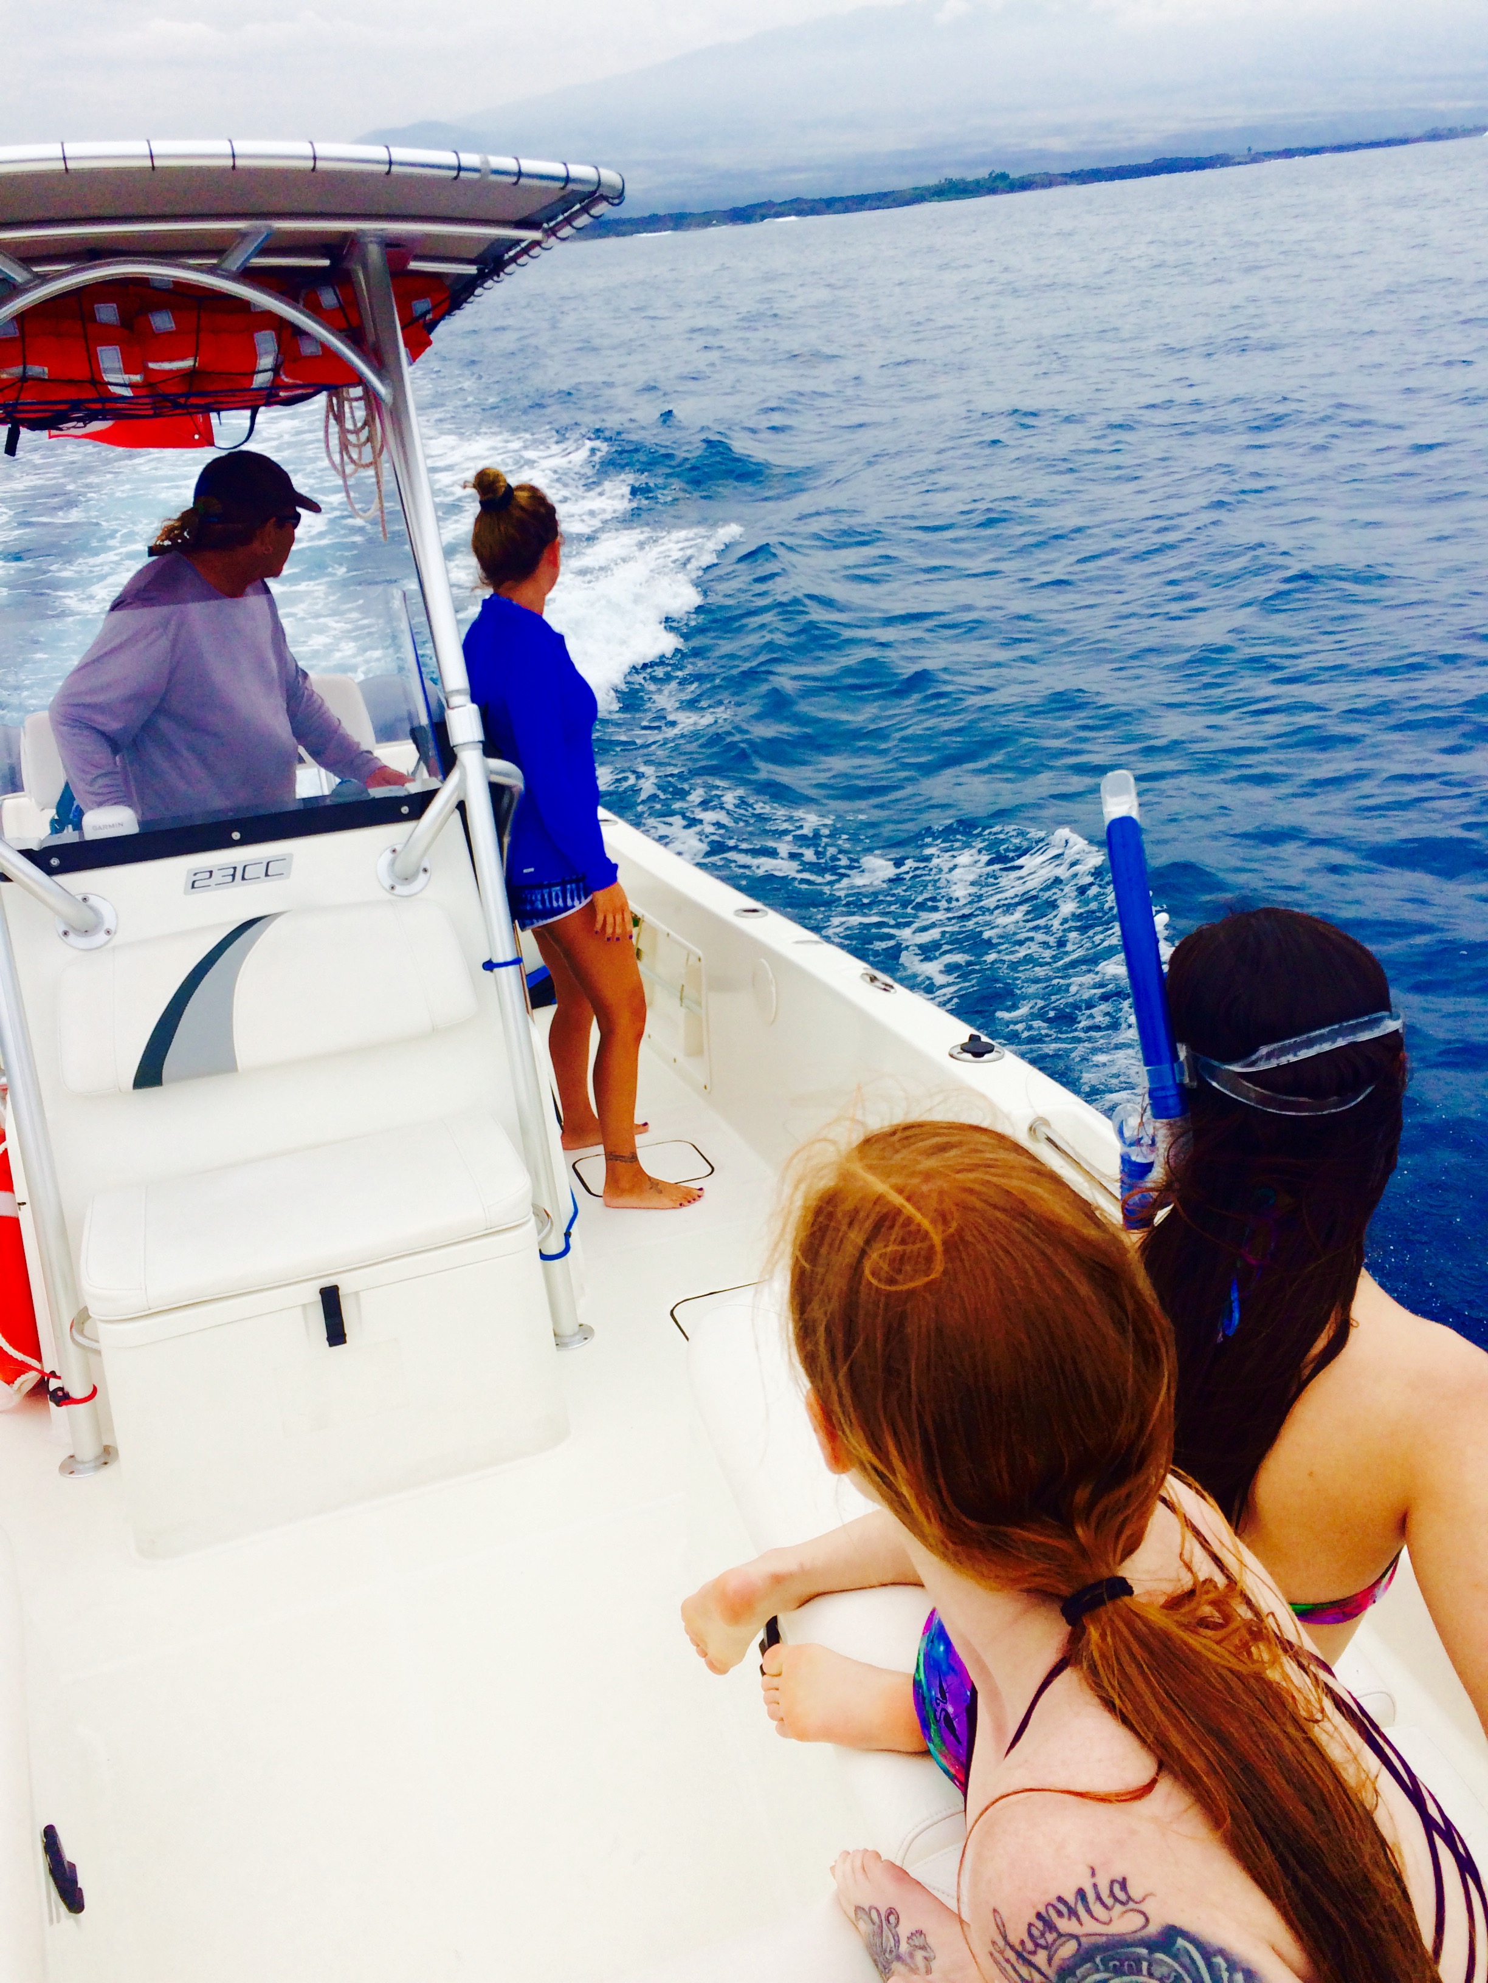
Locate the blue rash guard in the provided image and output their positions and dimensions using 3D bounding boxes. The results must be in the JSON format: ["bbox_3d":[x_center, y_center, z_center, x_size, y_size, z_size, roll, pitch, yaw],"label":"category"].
[{"bbox_3d":[-0.442,-0.535,3.600,0.310,0.640,0.400,-17,27,-22],"label":"blue rash guard"}]

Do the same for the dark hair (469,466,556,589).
[{"bbox_3d":[-0.473,-0.947,3.390,0.175,0.250,0.200,9,33,35],"label":"dark hair"}]

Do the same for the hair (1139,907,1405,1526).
[{"bbox_3d":[0.391,0.152,1.240,0.190,0.470,0.210,-2,23,2],"label":"hair"}]

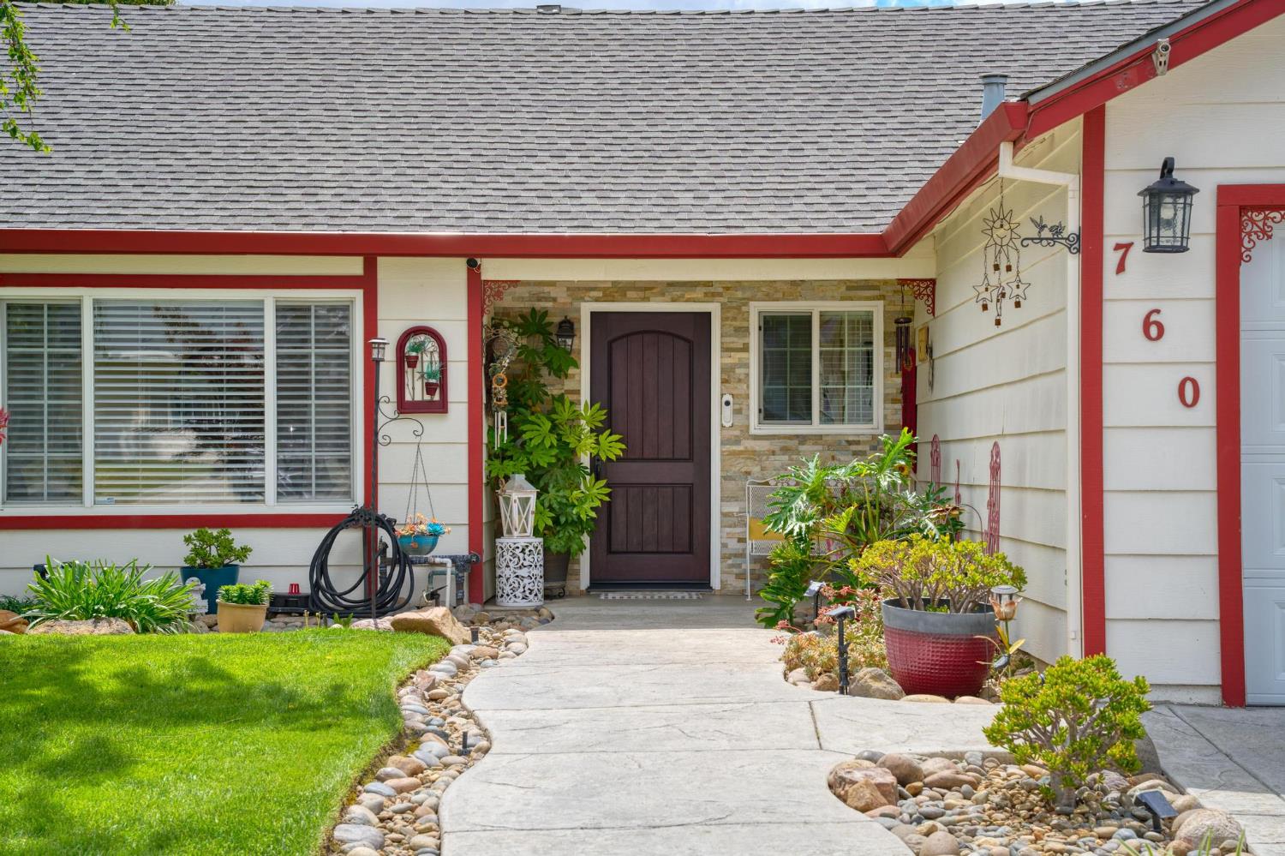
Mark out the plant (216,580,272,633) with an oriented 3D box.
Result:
[{"bbox_3d":[-2.484,1.117,14.900,0.340,0.340,0.340,0,-1,1],"label":"plant"}]

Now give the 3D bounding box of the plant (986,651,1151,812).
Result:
[{"bbox_3d":[1.384,0.991,7.800,0.540,0.500,0.500,0,-1,0],"label":"plant"}]

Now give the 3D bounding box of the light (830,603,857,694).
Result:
[{"bbox_3d":[0.894,0.991,10.700,0.130,0.400,0.100,0,-1,-28],"label":"light"}]

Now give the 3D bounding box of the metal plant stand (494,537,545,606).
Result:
[{"bbox_3d":[-0.849,0.991,16.500,0.333,0.467,0.333,0,-1,1],"label":"metal plant stand"}]

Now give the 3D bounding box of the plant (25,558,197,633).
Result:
[{"bbox_3d":[-3.177,1.006,14.300,1.020,0.460,0.800,0,-1,0],"label":"plant"}]

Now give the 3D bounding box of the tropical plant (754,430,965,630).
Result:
[{"bbox_3d":[1.300,0.610,14.300,1.250,1.190,1.150,0,-1,1],"label":"tropical plant"}]

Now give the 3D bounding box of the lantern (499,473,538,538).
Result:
[{"bbox_3d":[-0.859,0.534,16.500,0.210,0.452,0.210,1,-1,-35],"label":"lantern"}]

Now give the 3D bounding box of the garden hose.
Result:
[{"bbox_3d":[-1.905,0.909,16.200,0.725,0.745,0.220,0,-1,1],"label":"garden hose"}]

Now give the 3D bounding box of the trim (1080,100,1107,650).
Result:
[{"bbox_3d":[1.987,-0.135,10.550,0.093,2.570,0.030,0,-1,0],"label":"trim"}]

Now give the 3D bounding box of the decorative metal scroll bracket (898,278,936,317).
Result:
[{"bbox_3d":[1.887,-0.897,16.430,0.265,0.270,0.020,0,-1,1],"label":"decorative metal scroll bracket"}]

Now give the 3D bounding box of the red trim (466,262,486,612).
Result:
[{"bbox_3d":[-1.136,0.038,16.300,0.092,2.330,0.030,0,-1,0],"label":"red trim"}]

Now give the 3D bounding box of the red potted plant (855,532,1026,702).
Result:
[{"bbox_3d":[1.372,0.867,11.000,0.780,0.745,0.740,0,-1,1],"label":"red potted plant"}]

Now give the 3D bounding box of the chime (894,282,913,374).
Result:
[{"bbox_3d":[1.812,-0.694,16.600,0.125,0.640,0.125,0,-1,0],"label":"chime"}]

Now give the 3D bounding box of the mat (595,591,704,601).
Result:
[{"bbox_3d":[0.058,1.206,17.150,0.760,0.015,0.450,0,-1,0],"label":"mat"}]

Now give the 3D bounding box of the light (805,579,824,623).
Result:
[{"bbox_3d":[0.987,1.016,13.700,0.090,0.310,0.120,-1,-1,25],"label":"light"}]

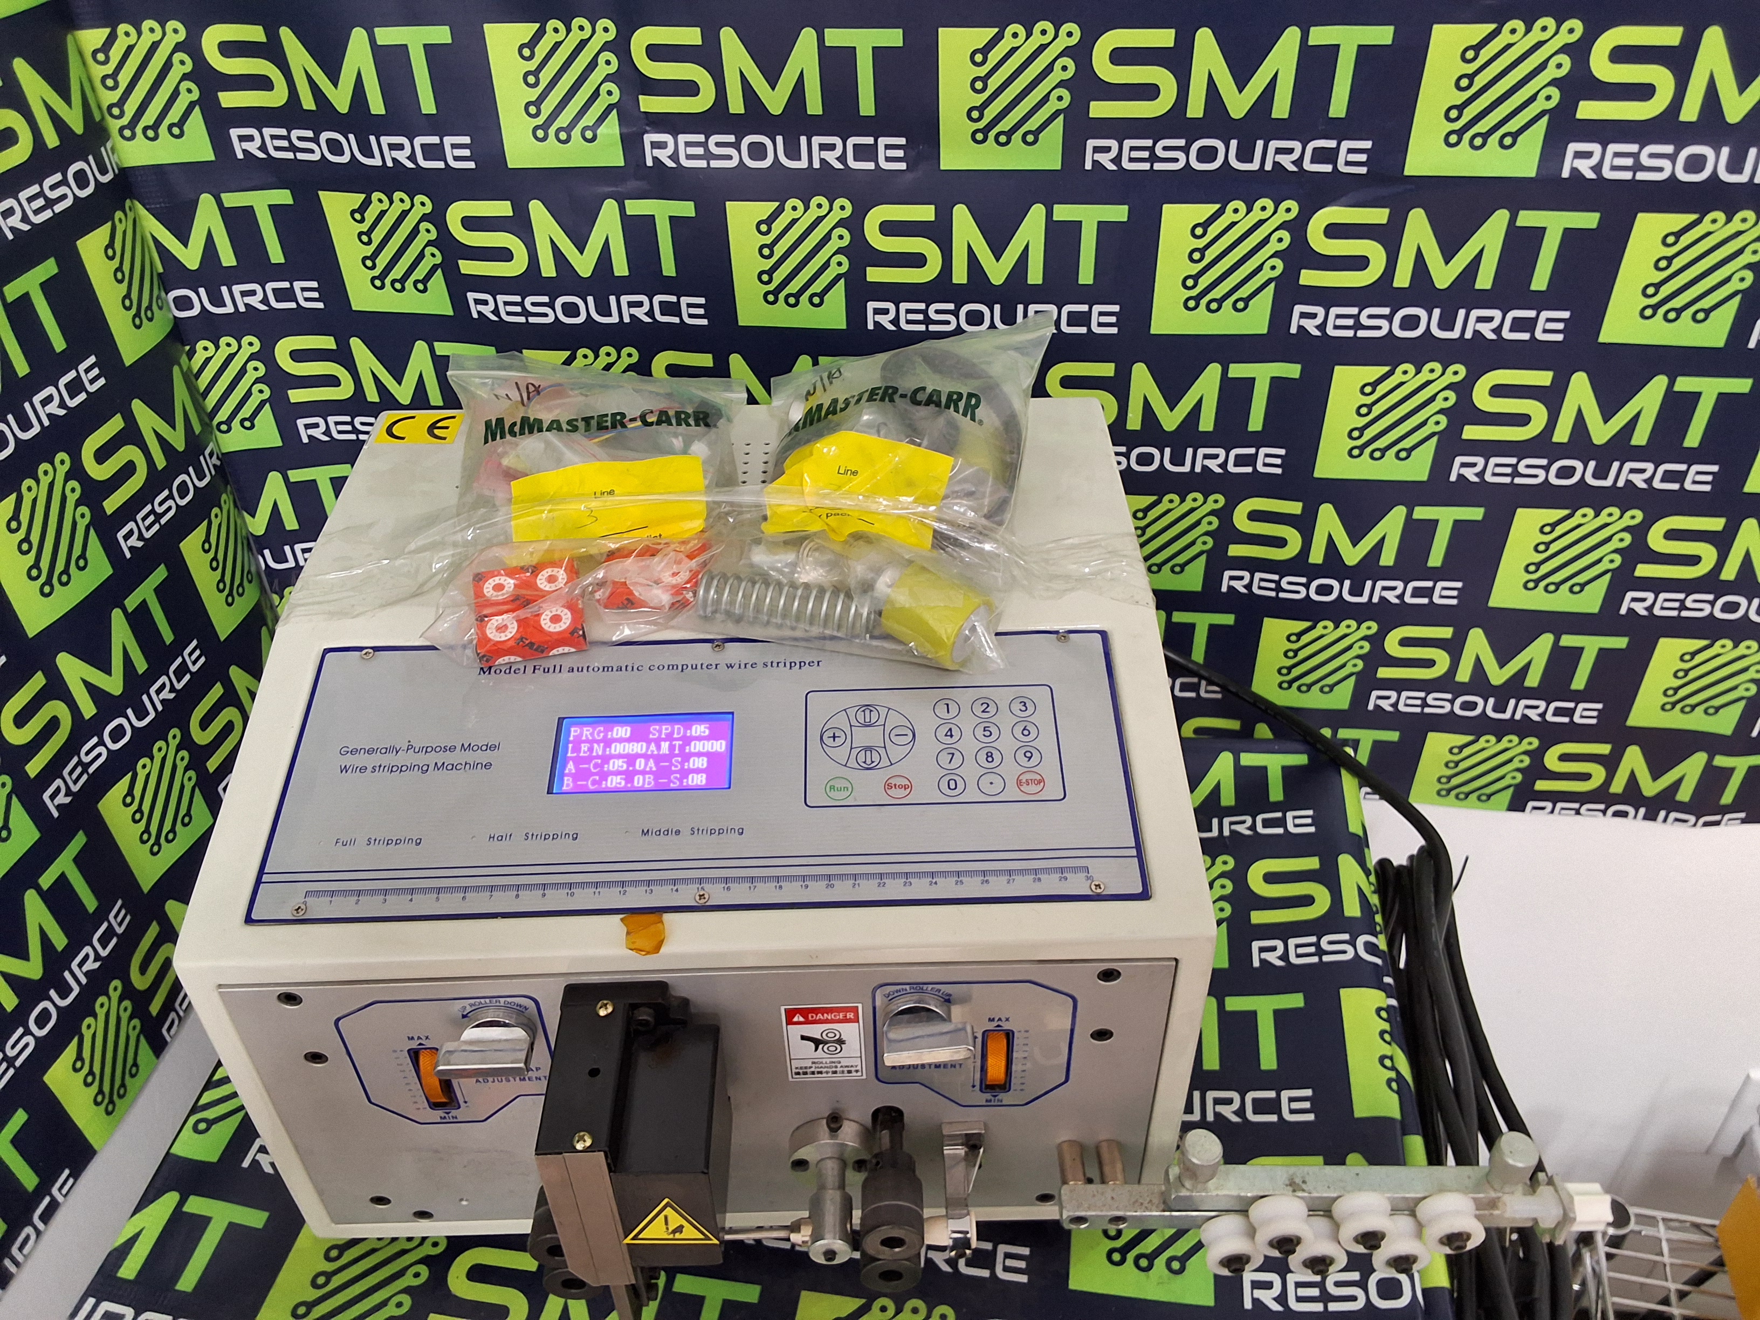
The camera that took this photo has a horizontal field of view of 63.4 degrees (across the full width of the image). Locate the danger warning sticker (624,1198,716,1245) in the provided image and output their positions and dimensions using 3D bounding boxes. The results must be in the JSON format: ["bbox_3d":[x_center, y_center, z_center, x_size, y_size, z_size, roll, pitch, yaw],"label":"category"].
[{"bbox_3d":[-0.077,0.203,0.515,0.035,0.032,0.002,-1,40,0],"label":"danger warning sticker"}]

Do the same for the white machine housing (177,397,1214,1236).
[{"bbox_3d":[-0.070,0.062,0.712,0.388,0.233,0.344,-1,40,0],"label":"white machine housing"}]

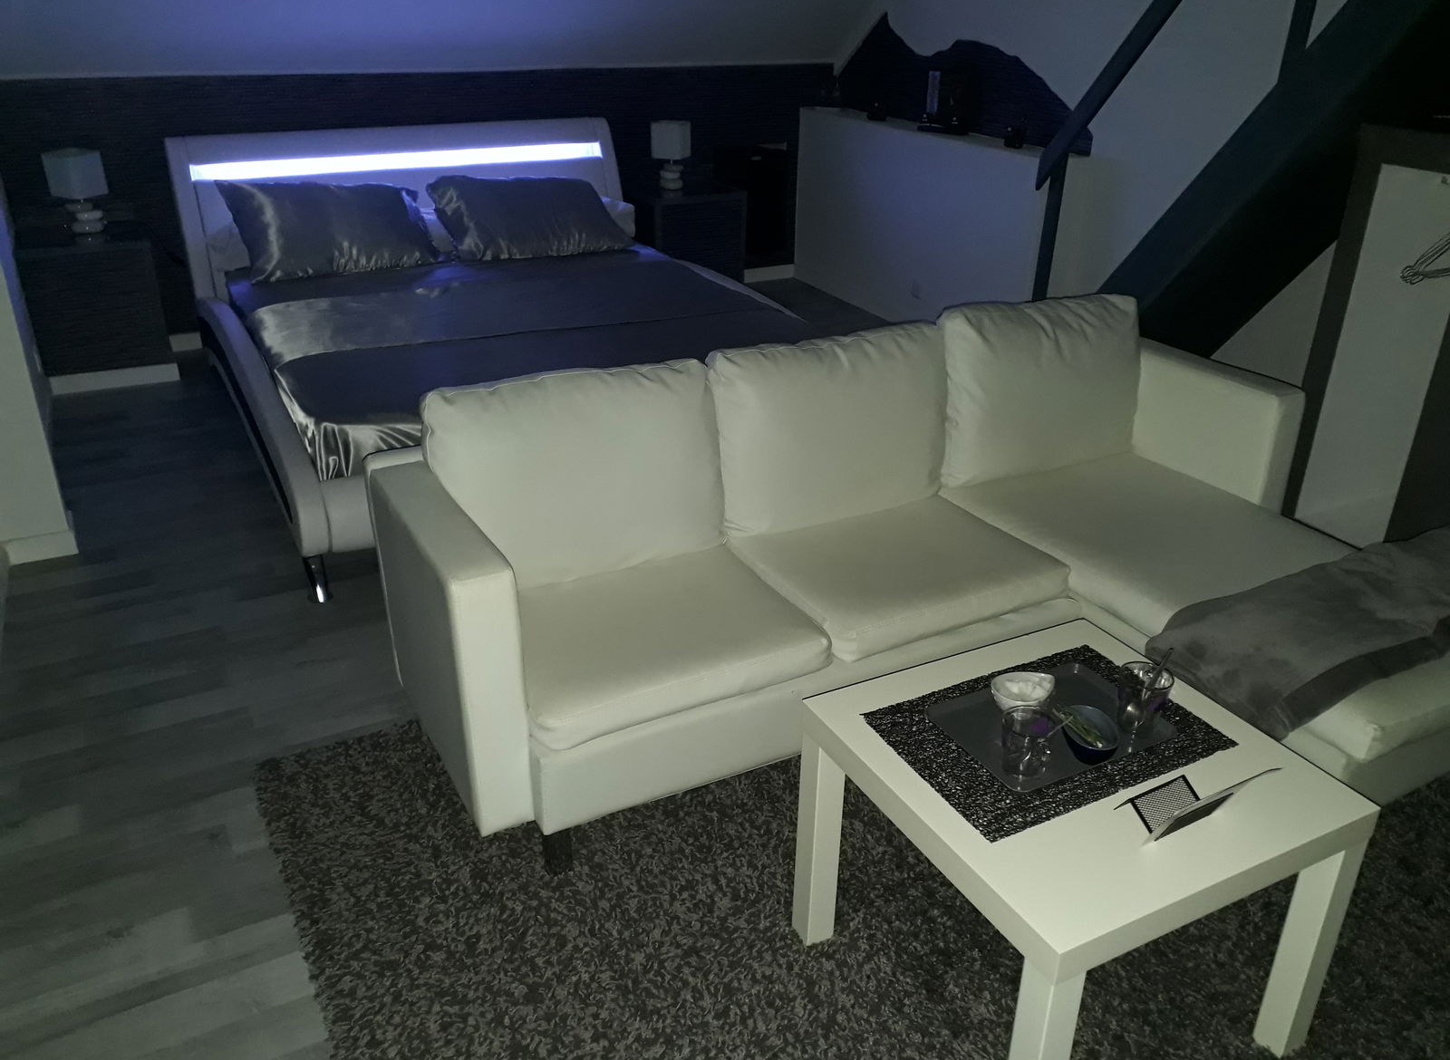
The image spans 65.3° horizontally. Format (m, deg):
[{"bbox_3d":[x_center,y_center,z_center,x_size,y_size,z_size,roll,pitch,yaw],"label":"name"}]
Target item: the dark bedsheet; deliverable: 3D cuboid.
[{"bbox_3d":[-0.754,-0.697,3.880,1.630,0.190,1.950,-12,28,-24],"label":"dark bedsheet"}]

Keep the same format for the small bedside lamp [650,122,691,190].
[{"bbox_3d":[-0.246,-1.767,5.349,0.147,0.302,0.147,12,28,23],"label":"small bedside lamp"}]

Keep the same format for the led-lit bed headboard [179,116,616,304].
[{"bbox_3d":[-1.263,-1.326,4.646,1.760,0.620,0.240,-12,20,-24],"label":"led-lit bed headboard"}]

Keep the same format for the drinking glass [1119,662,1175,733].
[{"bbox_3d":[0.597,0.243,1.619,0.077,0.086,0.077,0,26,0],"label":"drinking glass"}]

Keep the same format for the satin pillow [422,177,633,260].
[{"bbox_3d":[-0.804,-1.290,4.644,0.680,0.160,0.420,-12,73,-24],"label":"satin pillow"}]

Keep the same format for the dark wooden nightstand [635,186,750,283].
[{"bbox_3d":[-0.205,-1.374,5.508,0.475,0.546,0.430,-12,28,-24],"label":"dark wooden nightstand"}]

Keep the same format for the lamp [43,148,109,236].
[{"bbox_3d":[-2.442,-1.277,4.291,0.147,0.302,0.147,12,28,23],"label":"lamp"}]

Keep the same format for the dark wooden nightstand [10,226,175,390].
[{"bbox_3d":[-2.466,-0.878,4.440,0.467,0.544,0.440,-12,28,-24],"label":"dark wooden nightstand"}]

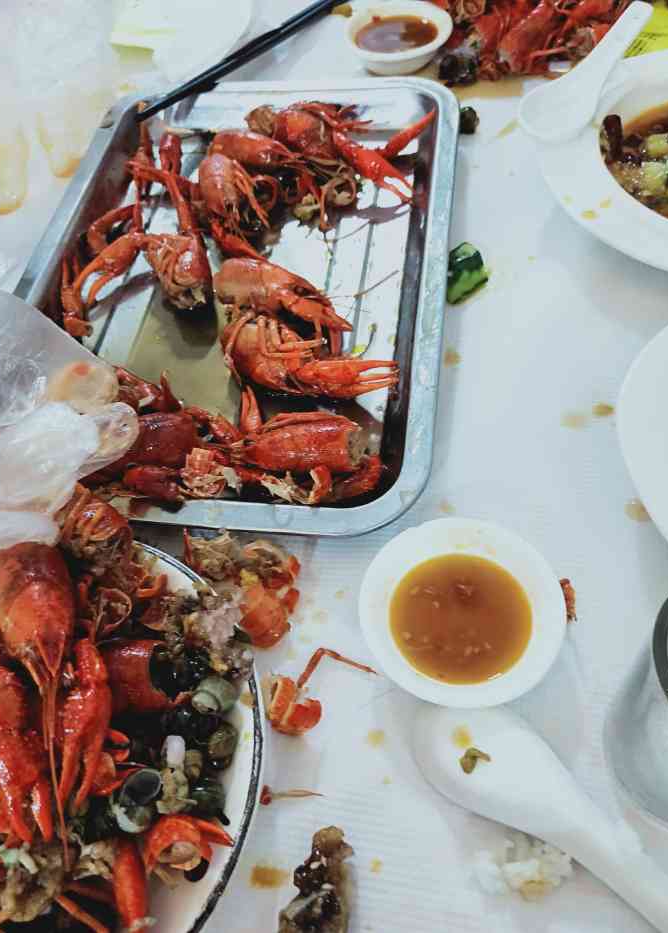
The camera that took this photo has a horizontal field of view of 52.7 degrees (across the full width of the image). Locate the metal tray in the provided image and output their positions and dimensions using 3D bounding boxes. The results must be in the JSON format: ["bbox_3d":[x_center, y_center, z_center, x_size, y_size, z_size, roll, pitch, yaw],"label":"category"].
[{"bbox_3d":[-0.063,-0.126,0.434,0.268,0.028,0.372,4,60,9],"label":"metal tray"}]

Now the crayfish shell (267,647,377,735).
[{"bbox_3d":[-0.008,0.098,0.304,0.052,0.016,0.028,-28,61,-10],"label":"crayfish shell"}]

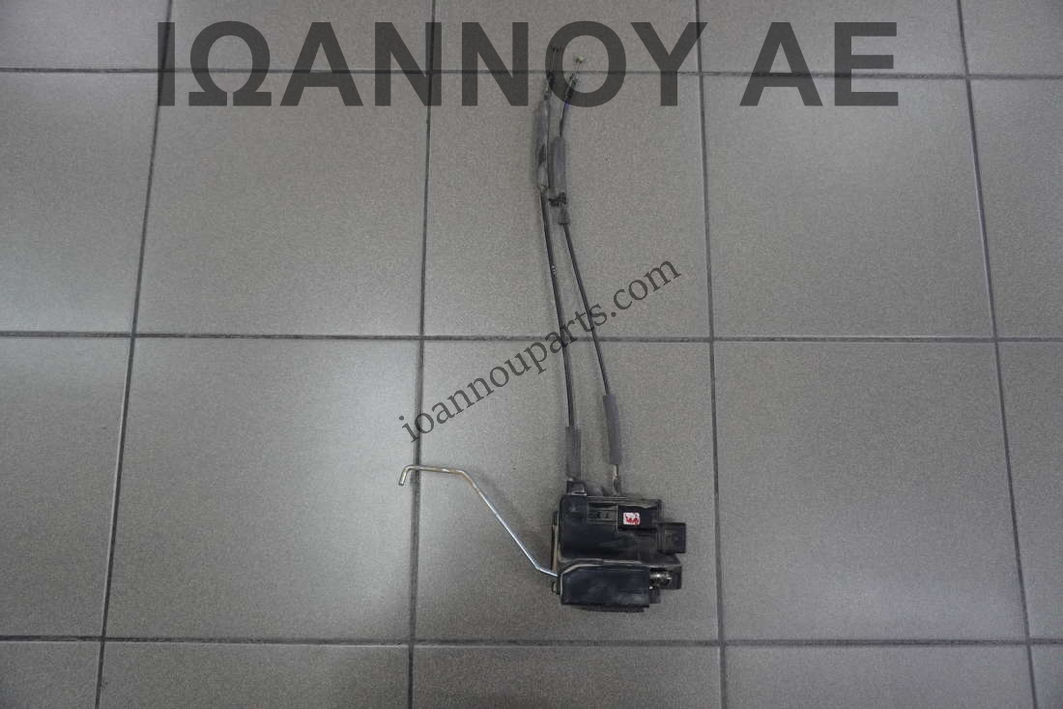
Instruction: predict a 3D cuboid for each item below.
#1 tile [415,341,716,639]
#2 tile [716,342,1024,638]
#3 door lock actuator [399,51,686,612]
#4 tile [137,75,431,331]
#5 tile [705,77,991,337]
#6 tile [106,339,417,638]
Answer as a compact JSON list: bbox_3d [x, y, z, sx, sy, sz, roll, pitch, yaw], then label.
[{"bbox_3d":[0.039,0.145,0.787,0.324,0.009,0.324,0,80,0],"label":"tile"},{"bbox_3d":[0.370,0.147,0.792,0.325,0.010,0.325,0,80,0],"label":"tile"},{"bbox_3d":[0.013,-0.056,0.785,0.299,0.060,0.652,0,80,0],"label":"door lock actuator"},{"bbox_3d":[-0.289,-0.182,0.840,0.324,0.009,0.324,0,80,0],"label":"tile"},{"bbox_3d":[0.371,-0.178,0.843,0.324,0.009,0.324,0,80,0],"label":"tile"},{"bbox_3d":[-0.291,0.143,0.785,0.324,0.009,0.324,0,80,0],"label":"tile"}]

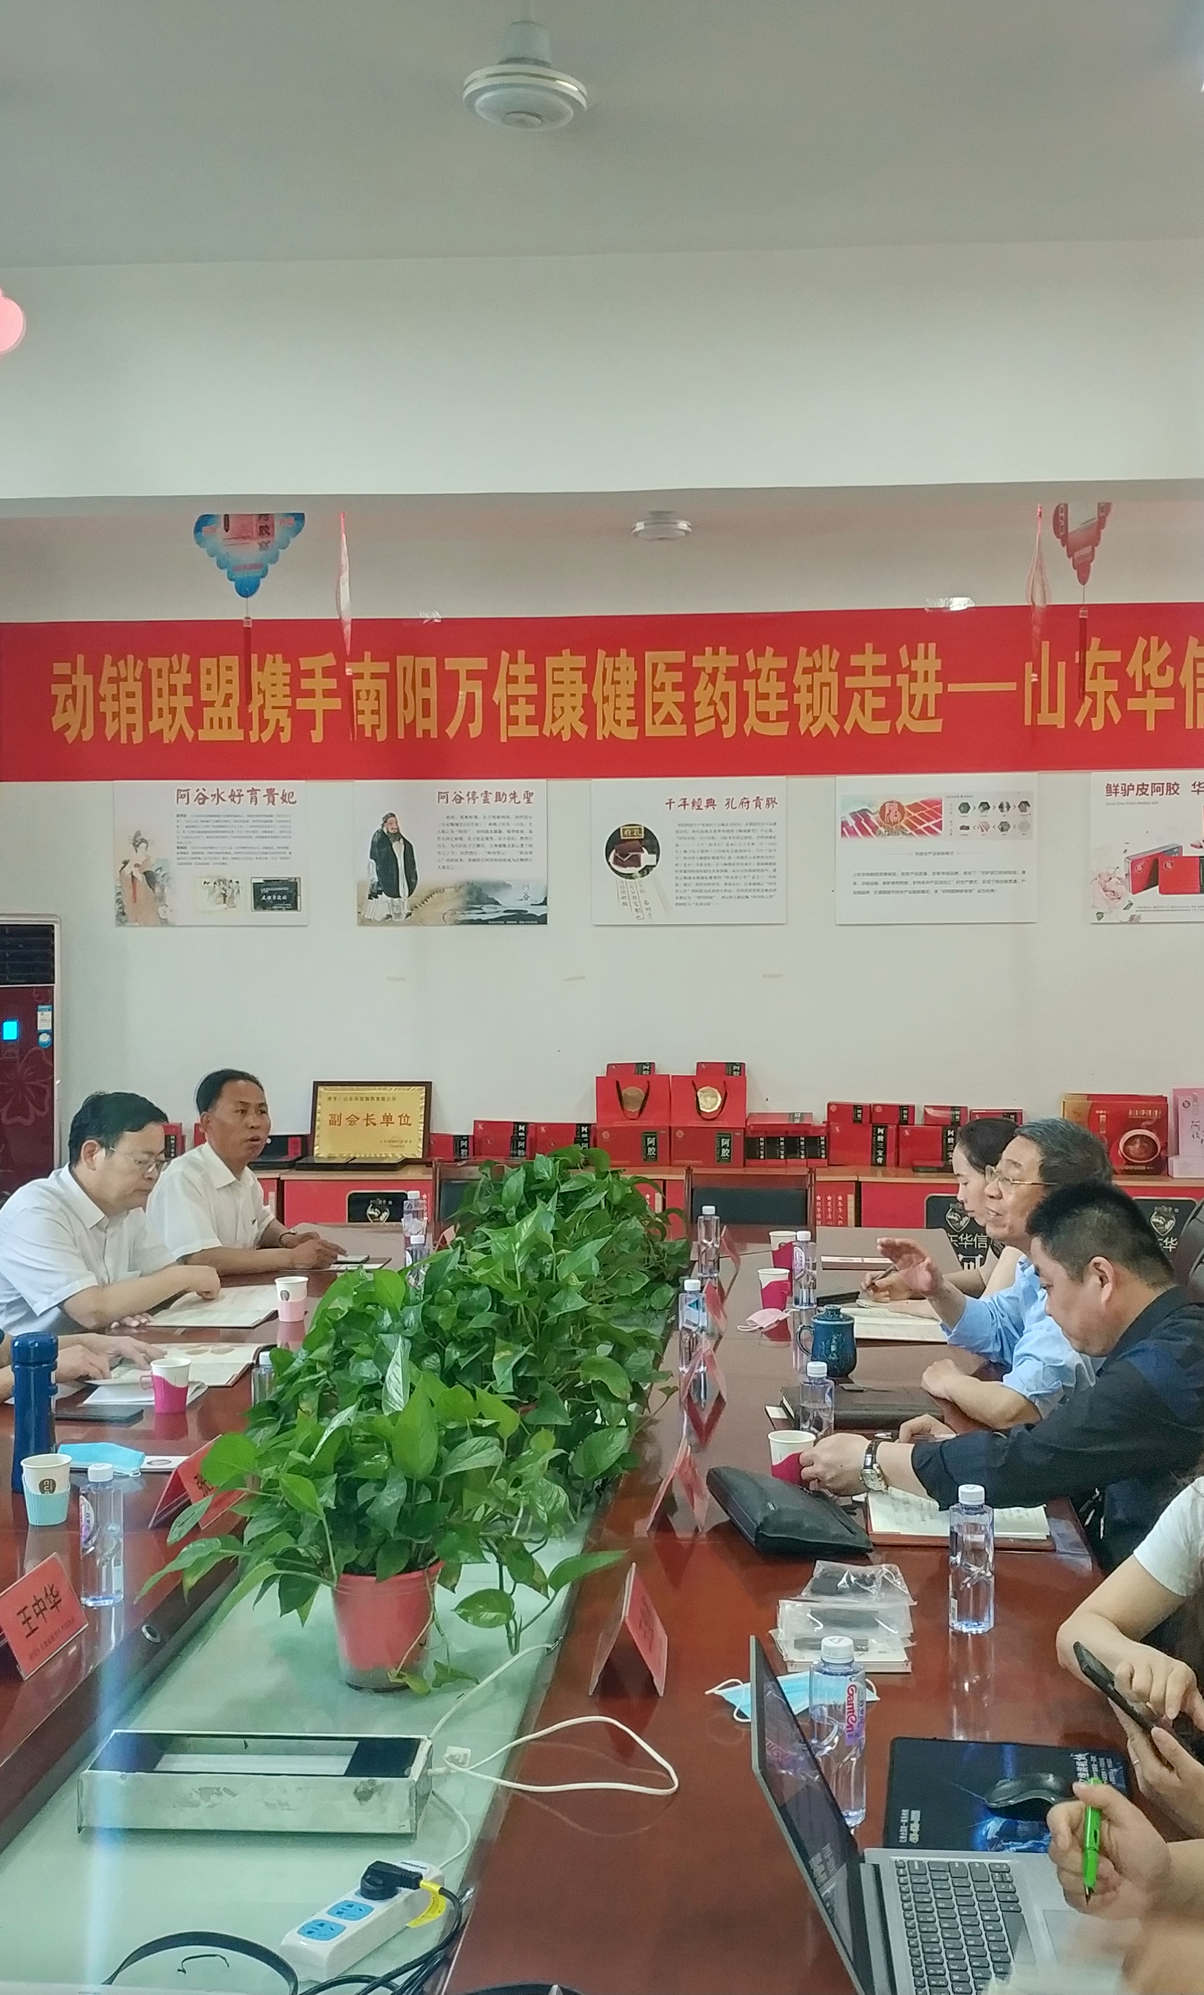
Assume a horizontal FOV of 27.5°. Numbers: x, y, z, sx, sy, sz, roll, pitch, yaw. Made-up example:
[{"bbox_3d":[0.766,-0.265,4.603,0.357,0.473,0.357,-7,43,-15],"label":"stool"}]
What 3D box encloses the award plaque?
[{"bbox_3d":[-0.910,0.500,9.790,0.477,0.331,0.025,0,-6,5],"label":"award plaque"}]

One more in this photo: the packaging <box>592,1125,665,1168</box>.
[{"bbox_3d":[0.127,0.595,9.875,0.290,0.160,0.090,0,1,5],"label":"packaging"}]

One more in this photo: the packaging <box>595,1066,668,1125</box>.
[{"bbox_3d":[0.125,0.384,9.682,0.289,0.244,0.120,0,2,5],"label":"packaging"}]

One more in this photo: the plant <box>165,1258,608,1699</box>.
[{"bbox_3d":[-0.271,0.599,3.098,0.550,0.487,0.470,0,2,5],"label":"plant"}]

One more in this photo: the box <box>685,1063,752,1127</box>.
[{"bbox_3d":[0.435,0.379,9.655,0.284,0.252,0.120,0,2,5],"label":"box"}]

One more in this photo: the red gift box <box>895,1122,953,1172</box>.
[{"bbox_3d":[1.321,0.588,9.768,0.280,0.165,0.090,0,1,5],"label":"red gift box"}]

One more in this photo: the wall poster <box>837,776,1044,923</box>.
[{"bbox_3d":[1.349,-0.590,9.928,0.806,0.611,0.015,0,1,5],"label":"wall poster"}]

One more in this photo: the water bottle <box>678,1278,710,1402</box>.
[{"bbox_3d":[0.195,0.695,5.210,0.061,0.194,0.061,0,1,5],"label":"water bottle"}]

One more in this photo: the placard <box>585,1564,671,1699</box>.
[{"bbox_3d":[0.037,0.797,3.111,0.088,0.097,0.250,0,1,5],"label":"placard"}]

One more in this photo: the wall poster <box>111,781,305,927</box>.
[{"bbox_3d":[-1.629,-0.592,10.195,0.812,0.605,0.015,0,1,5],"label":"wall poster"}]

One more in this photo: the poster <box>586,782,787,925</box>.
[{"bbox_3d":[0.358,-0.593,10.017,0.790,0.605,0.015,0,1,5],"label":"poster"}]

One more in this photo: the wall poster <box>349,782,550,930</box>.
[{"bbox_3d":[-0.598,-0.575,9.819,0.778,0.582,0.012,0,2,5],"label":"wall poster"}]

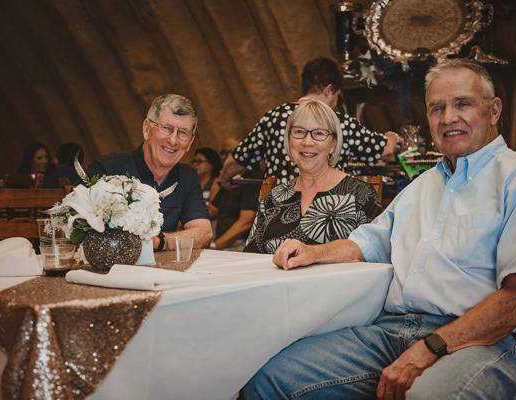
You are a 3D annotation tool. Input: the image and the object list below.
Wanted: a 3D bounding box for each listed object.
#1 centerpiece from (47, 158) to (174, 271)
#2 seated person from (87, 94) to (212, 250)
[{"bbox_3d":[-0.369,0.037,2.000,0.310,0.280,0.280,0,1,0],"label":"centerpiece"},{"bbox_3d":[-0.335,0.277,2.740,0.520,1.280,0.720,-1,1,-31],"label":"seated person"}]

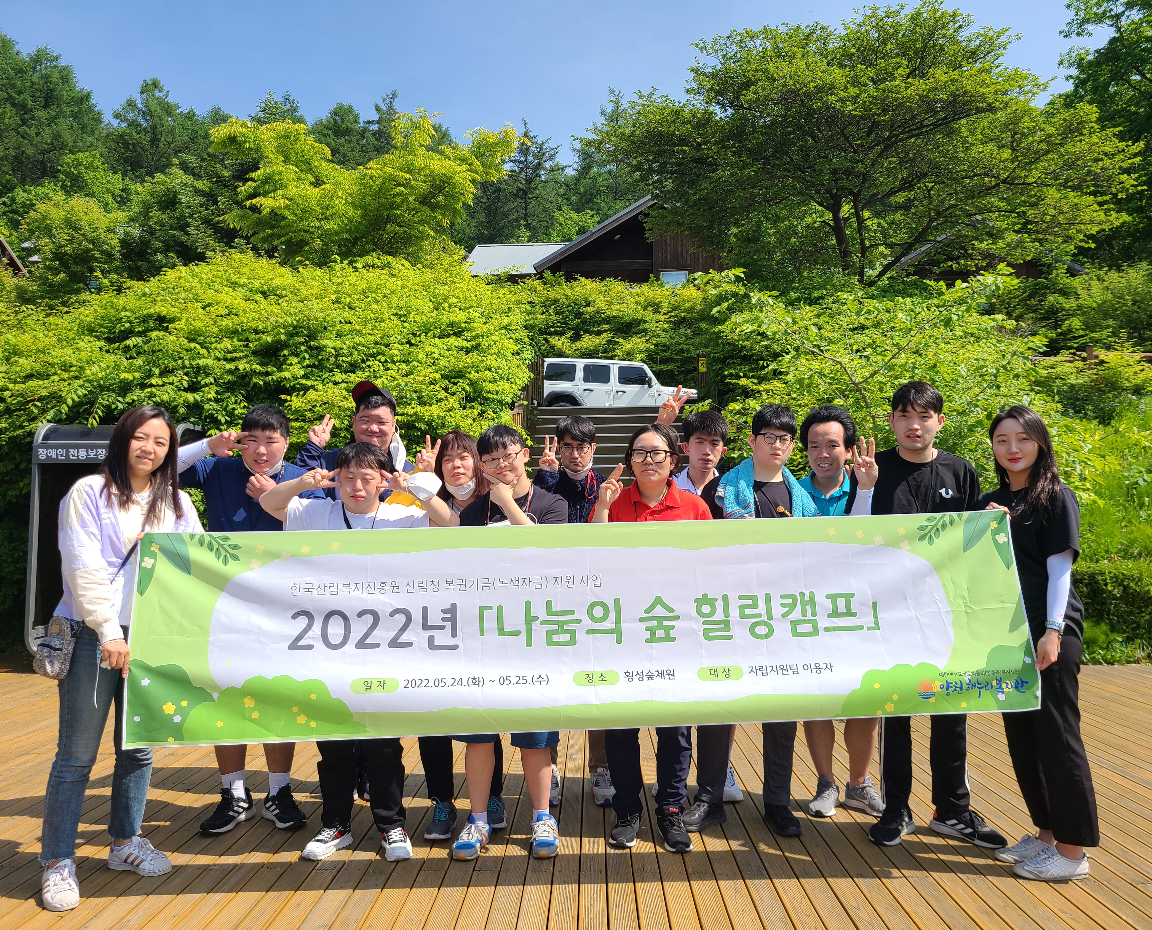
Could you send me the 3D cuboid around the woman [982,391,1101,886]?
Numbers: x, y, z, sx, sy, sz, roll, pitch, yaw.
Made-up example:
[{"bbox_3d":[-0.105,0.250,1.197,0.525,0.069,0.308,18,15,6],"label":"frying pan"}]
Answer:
[{"bbox_3d":[1.650,0.611,3.369,0.410,1.655,0.450,2,-4,-32],"label":"woman"}]

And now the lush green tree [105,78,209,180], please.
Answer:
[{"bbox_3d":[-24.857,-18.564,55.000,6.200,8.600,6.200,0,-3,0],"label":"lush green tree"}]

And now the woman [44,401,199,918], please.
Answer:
[{"bbox_3d":[-1.600,0.611,3.229,0.540,1.637,0.470,3,-5,-42],"label":"woman"}]

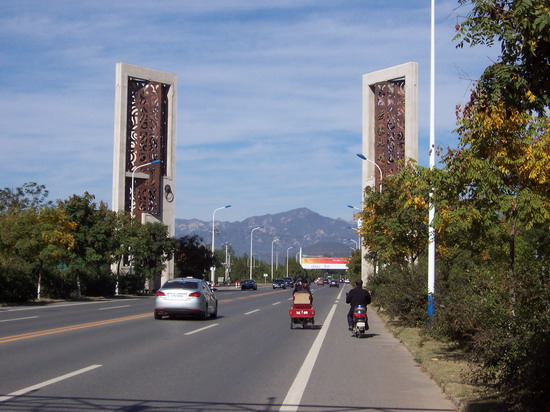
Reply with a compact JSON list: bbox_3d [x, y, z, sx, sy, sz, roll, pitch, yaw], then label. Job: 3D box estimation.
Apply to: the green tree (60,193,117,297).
[{"bbox_3d":[-12.543,2.665,63.700,3.900,6.900,3.900,0,-4,4],"label":"green tree"}]

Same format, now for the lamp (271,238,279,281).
[{"bbox_3d":[0.471,13.117,226.068,2.550,11.100,0.350,0,-4,4],"label":"lamp"}]

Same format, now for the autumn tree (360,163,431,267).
[{"bbox_3d":[6.157,1.526,46.690,4.000,7.100,4.000,0,-4,4],"label":"autumn tree"}]

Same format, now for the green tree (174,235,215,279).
[{"bbox_3d":[-9.340,6.573,112.405,5.000,6.600,5.000,0,-4,4],"label":"green tree"}]

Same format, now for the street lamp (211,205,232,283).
[{"bbox_3d":[-6.984,5.494,127.429,2.550,11.100,0.350,0,-4,4],"label":"street lamp"}]

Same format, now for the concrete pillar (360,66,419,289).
[{"bbox_3d":[11.197,-2.353,93.295,1.070,22.260,7.290,4,-5,-34],"label":"concrete pillar"}]

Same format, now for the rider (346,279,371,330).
[{"bbox_3d":[2.266,2.708,25.922,0.660,1.380,0.750,0,-4,4],"label":"rider"}]

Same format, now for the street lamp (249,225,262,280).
[{"bbox_3d":[-3.237,9.326,177.009,2.550,11.100,0.350,0,-4,4],"label":"street lamp"}]

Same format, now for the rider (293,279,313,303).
[{"bbox_3d":[0.867,2.951,30.284,0.620,1.220,0.720,0,-4,4],"label":"rider"}]

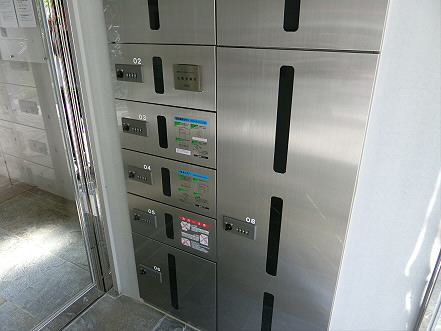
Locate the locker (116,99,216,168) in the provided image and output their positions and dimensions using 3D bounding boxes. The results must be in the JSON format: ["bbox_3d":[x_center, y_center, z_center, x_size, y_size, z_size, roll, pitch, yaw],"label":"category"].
[{"bbox_3d":[-0.119,-0.209,1.460,0.487,0.221,0.450,12,25,26],"label":"locker"}]

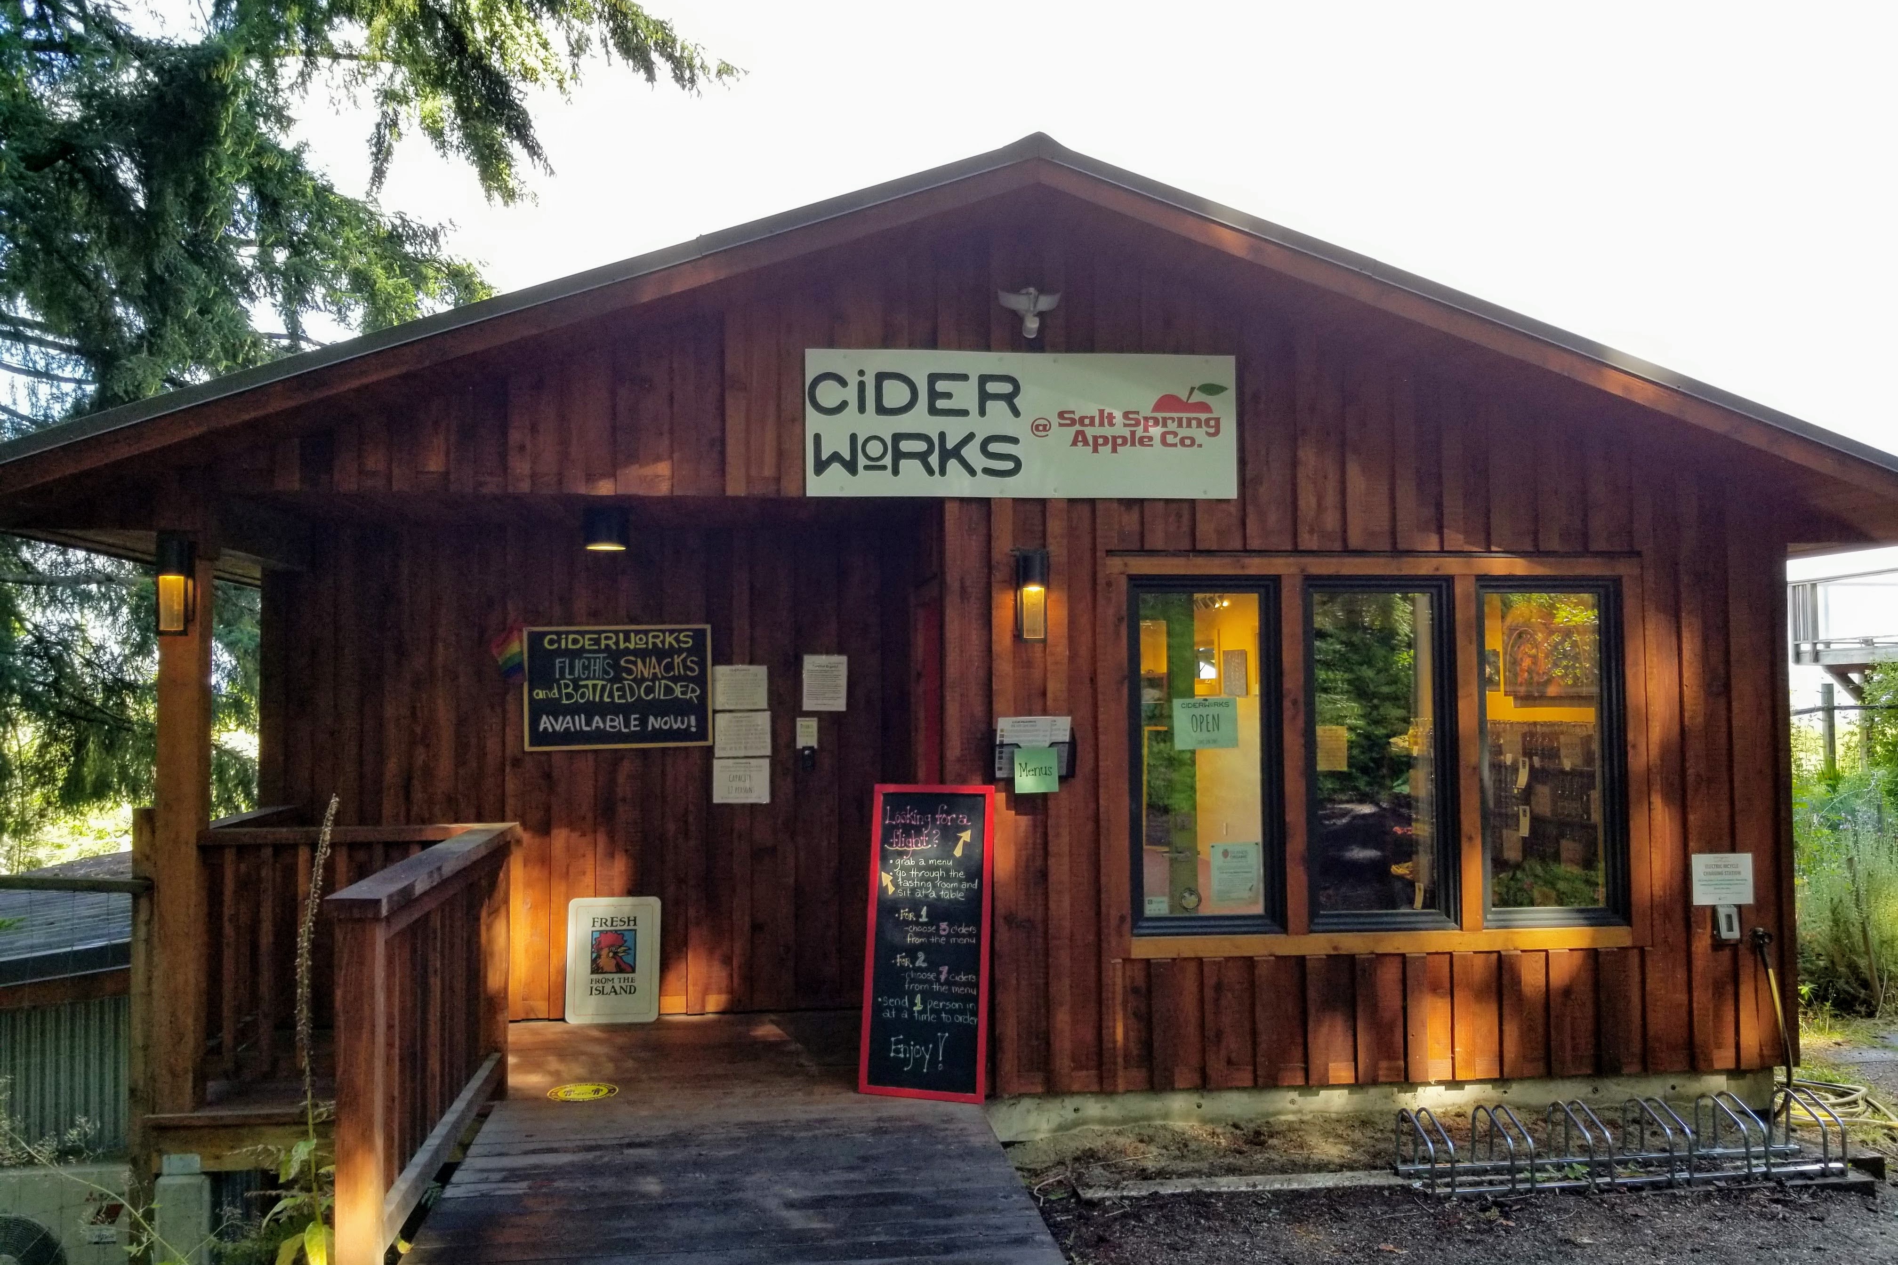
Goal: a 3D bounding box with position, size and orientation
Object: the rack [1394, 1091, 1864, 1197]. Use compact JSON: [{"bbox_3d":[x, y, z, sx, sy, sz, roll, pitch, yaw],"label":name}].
[{"bbox_3d":[2.516,1.905,5.356,1.610,0.270,0.330,0,-3,-5],"label":"rack"}]

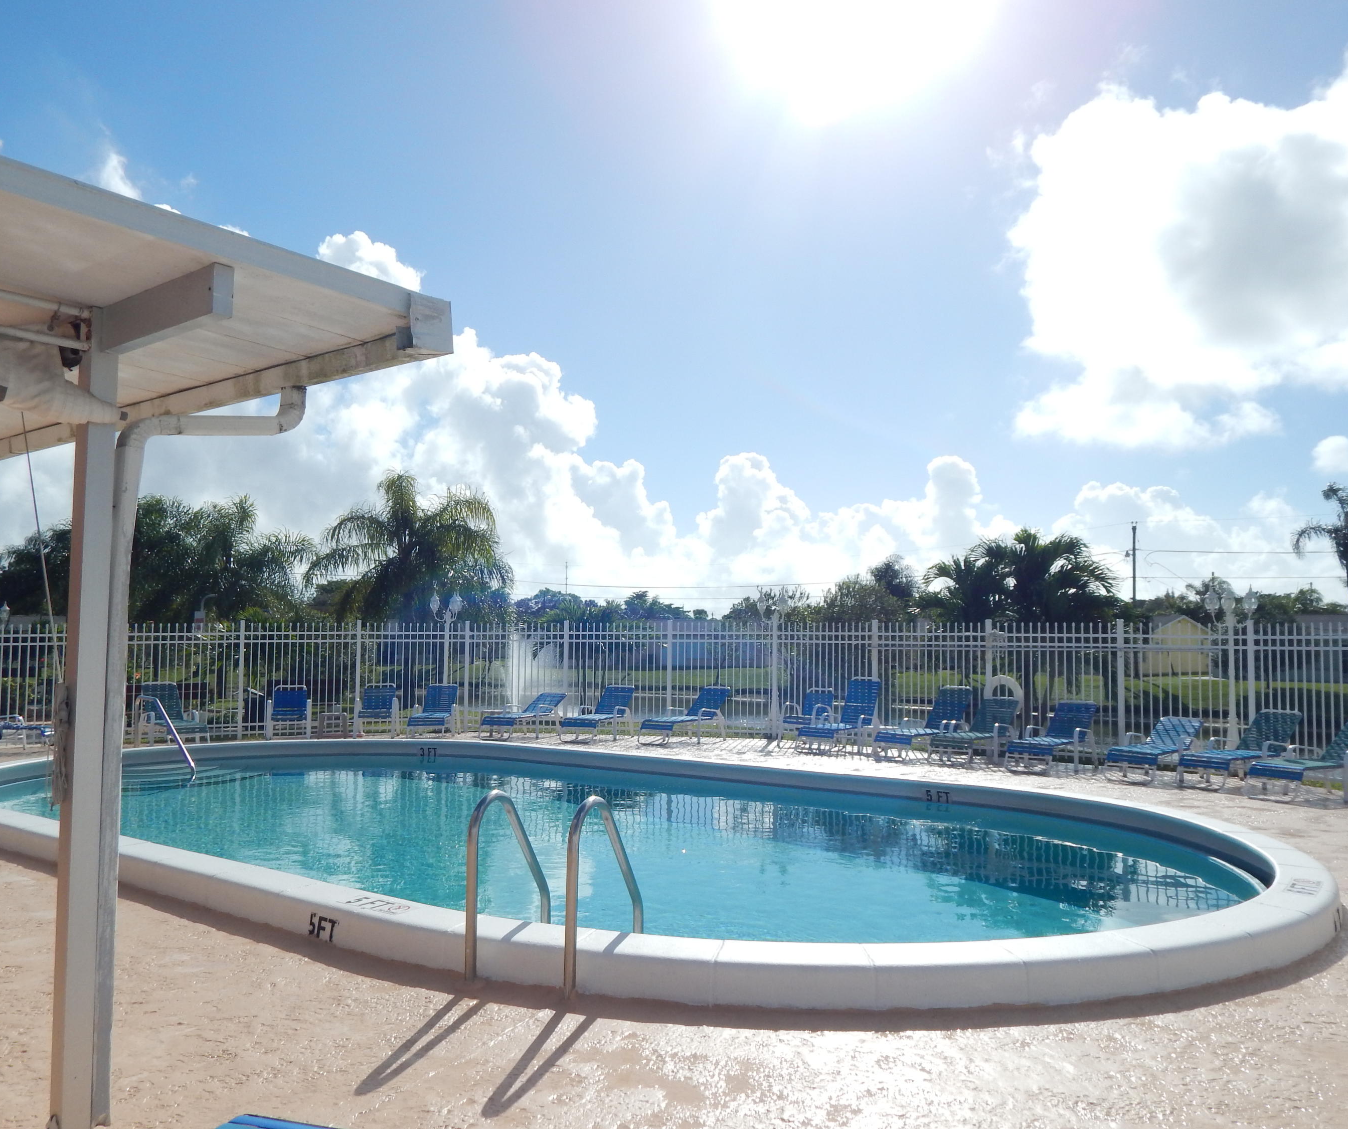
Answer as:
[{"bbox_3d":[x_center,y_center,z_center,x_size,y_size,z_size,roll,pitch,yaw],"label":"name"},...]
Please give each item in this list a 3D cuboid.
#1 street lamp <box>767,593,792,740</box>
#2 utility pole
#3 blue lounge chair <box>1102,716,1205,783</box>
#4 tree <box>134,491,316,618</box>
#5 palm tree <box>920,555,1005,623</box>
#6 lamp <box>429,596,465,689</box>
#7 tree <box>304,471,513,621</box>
[{"bbox_3d":[1.498,1.481,16.200,0.550,2.260,0.500,0,-3,0],"label":"street lamp"},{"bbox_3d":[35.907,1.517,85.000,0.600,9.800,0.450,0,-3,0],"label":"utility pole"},{"bbox_3d":[5.666,2.126,12.650,0.650,0.640,1.800,-3,-4,43],"label":"blue lounge chair"},{"bbox_3d":[-11.245,0.818,27.000,4.600,5.200,4.400,0,-3,0],"label":"tree"},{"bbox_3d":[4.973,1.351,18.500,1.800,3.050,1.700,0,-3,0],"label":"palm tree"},{"bbox_3d":[-3.637,1.609,17.400,0.550,2.260,0.500,0,-3,0],"label":"lamp"},{"bbox_3d":[-5.733,0.585,23.500,4.500,5.200,4.400,0,-3,0],"label":"tree"}]

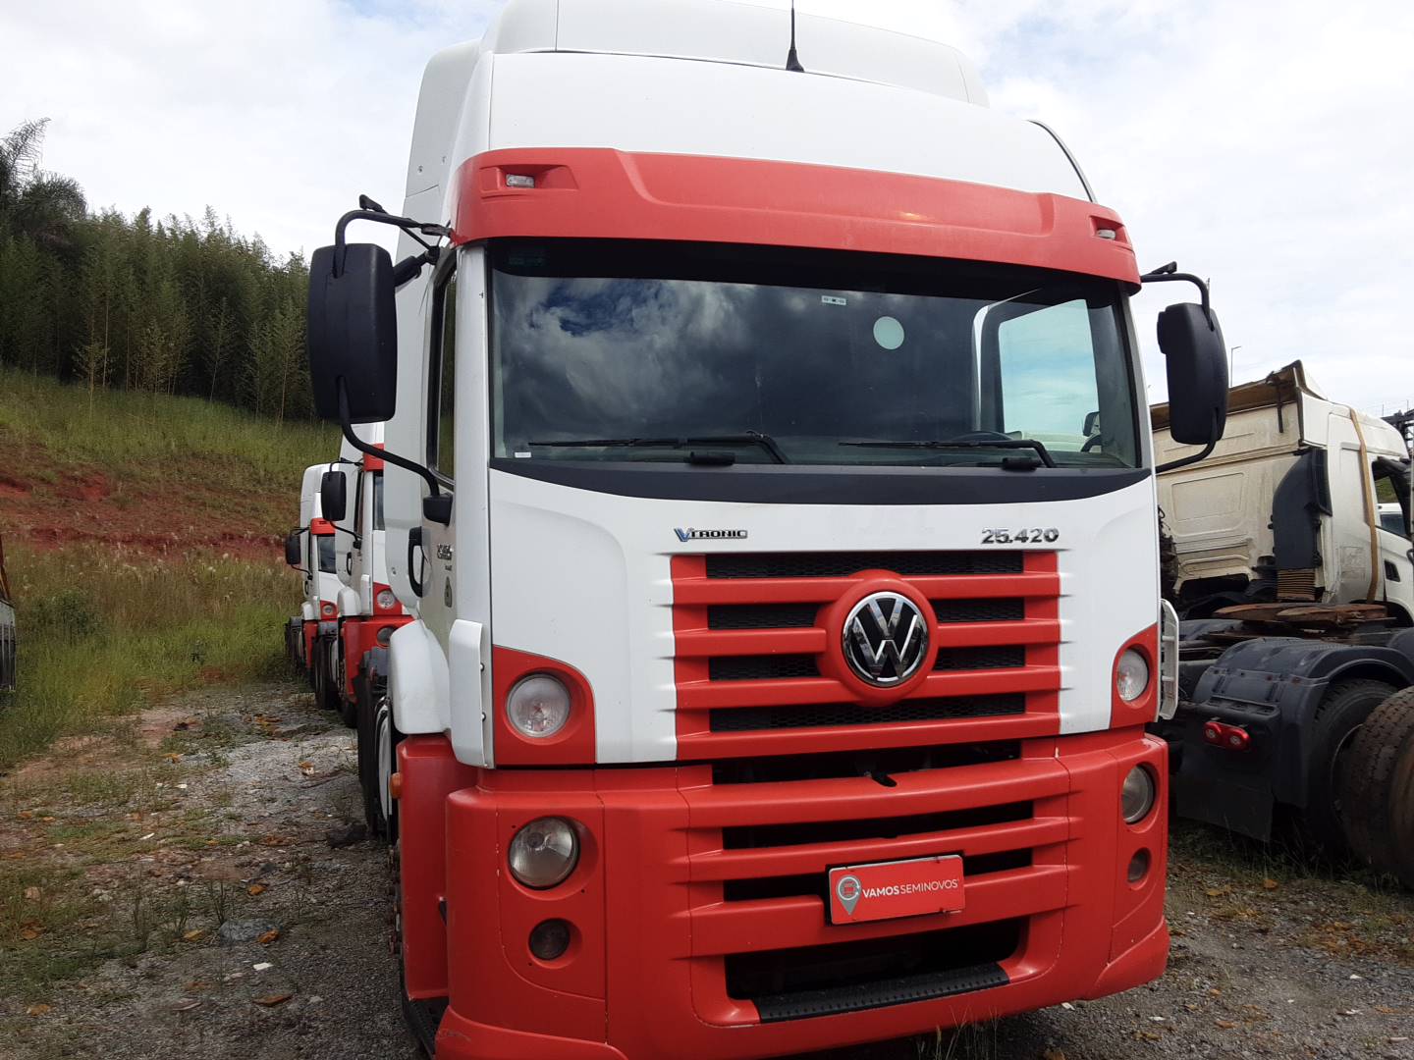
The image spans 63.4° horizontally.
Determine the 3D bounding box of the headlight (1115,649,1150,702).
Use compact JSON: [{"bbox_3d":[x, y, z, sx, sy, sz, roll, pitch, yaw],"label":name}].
[{"bbox_3d":[1.401,0.479,3.768,0.176,0.176,0.078,0,0,-27],"label":"headlight"}]

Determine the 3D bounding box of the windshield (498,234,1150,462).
[{"bbox_3d":[0.450,-0.534,3.482,2.176,0.696,0.274,0,0,-20],"label":"windshield"}]

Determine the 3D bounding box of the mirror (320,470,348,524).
[{"bbox_3d":[-3.679,-0.327,11.270,0.245,0.505,0.127,0,0,-22],"label":"mirror"}]

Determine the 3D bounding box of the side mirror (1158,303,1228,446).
[{"bbox_3d":[1.768,-0.556,4.121,0.250,0.505,0.137,0,0,-20],"label":"side mirror"}]

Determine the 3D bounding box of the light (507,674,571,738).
[{"bbox_3d":[-0.456,0.479,3.110,0.176,0.176,0.078,0,0,-13],"label":"light"}]

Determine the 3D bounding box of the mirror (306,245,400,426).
[{"bbox_3d":[-0.977,-0.546,3.147,0.245,0.505,0.127,0,0,-20],"label":"mirror"}]

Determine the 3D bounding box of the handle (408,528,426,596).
[{"bbox_3d":[-1.044,0.117,4.100,0.064,0.255,0.083,0,0,-20],"label":"handle"}]

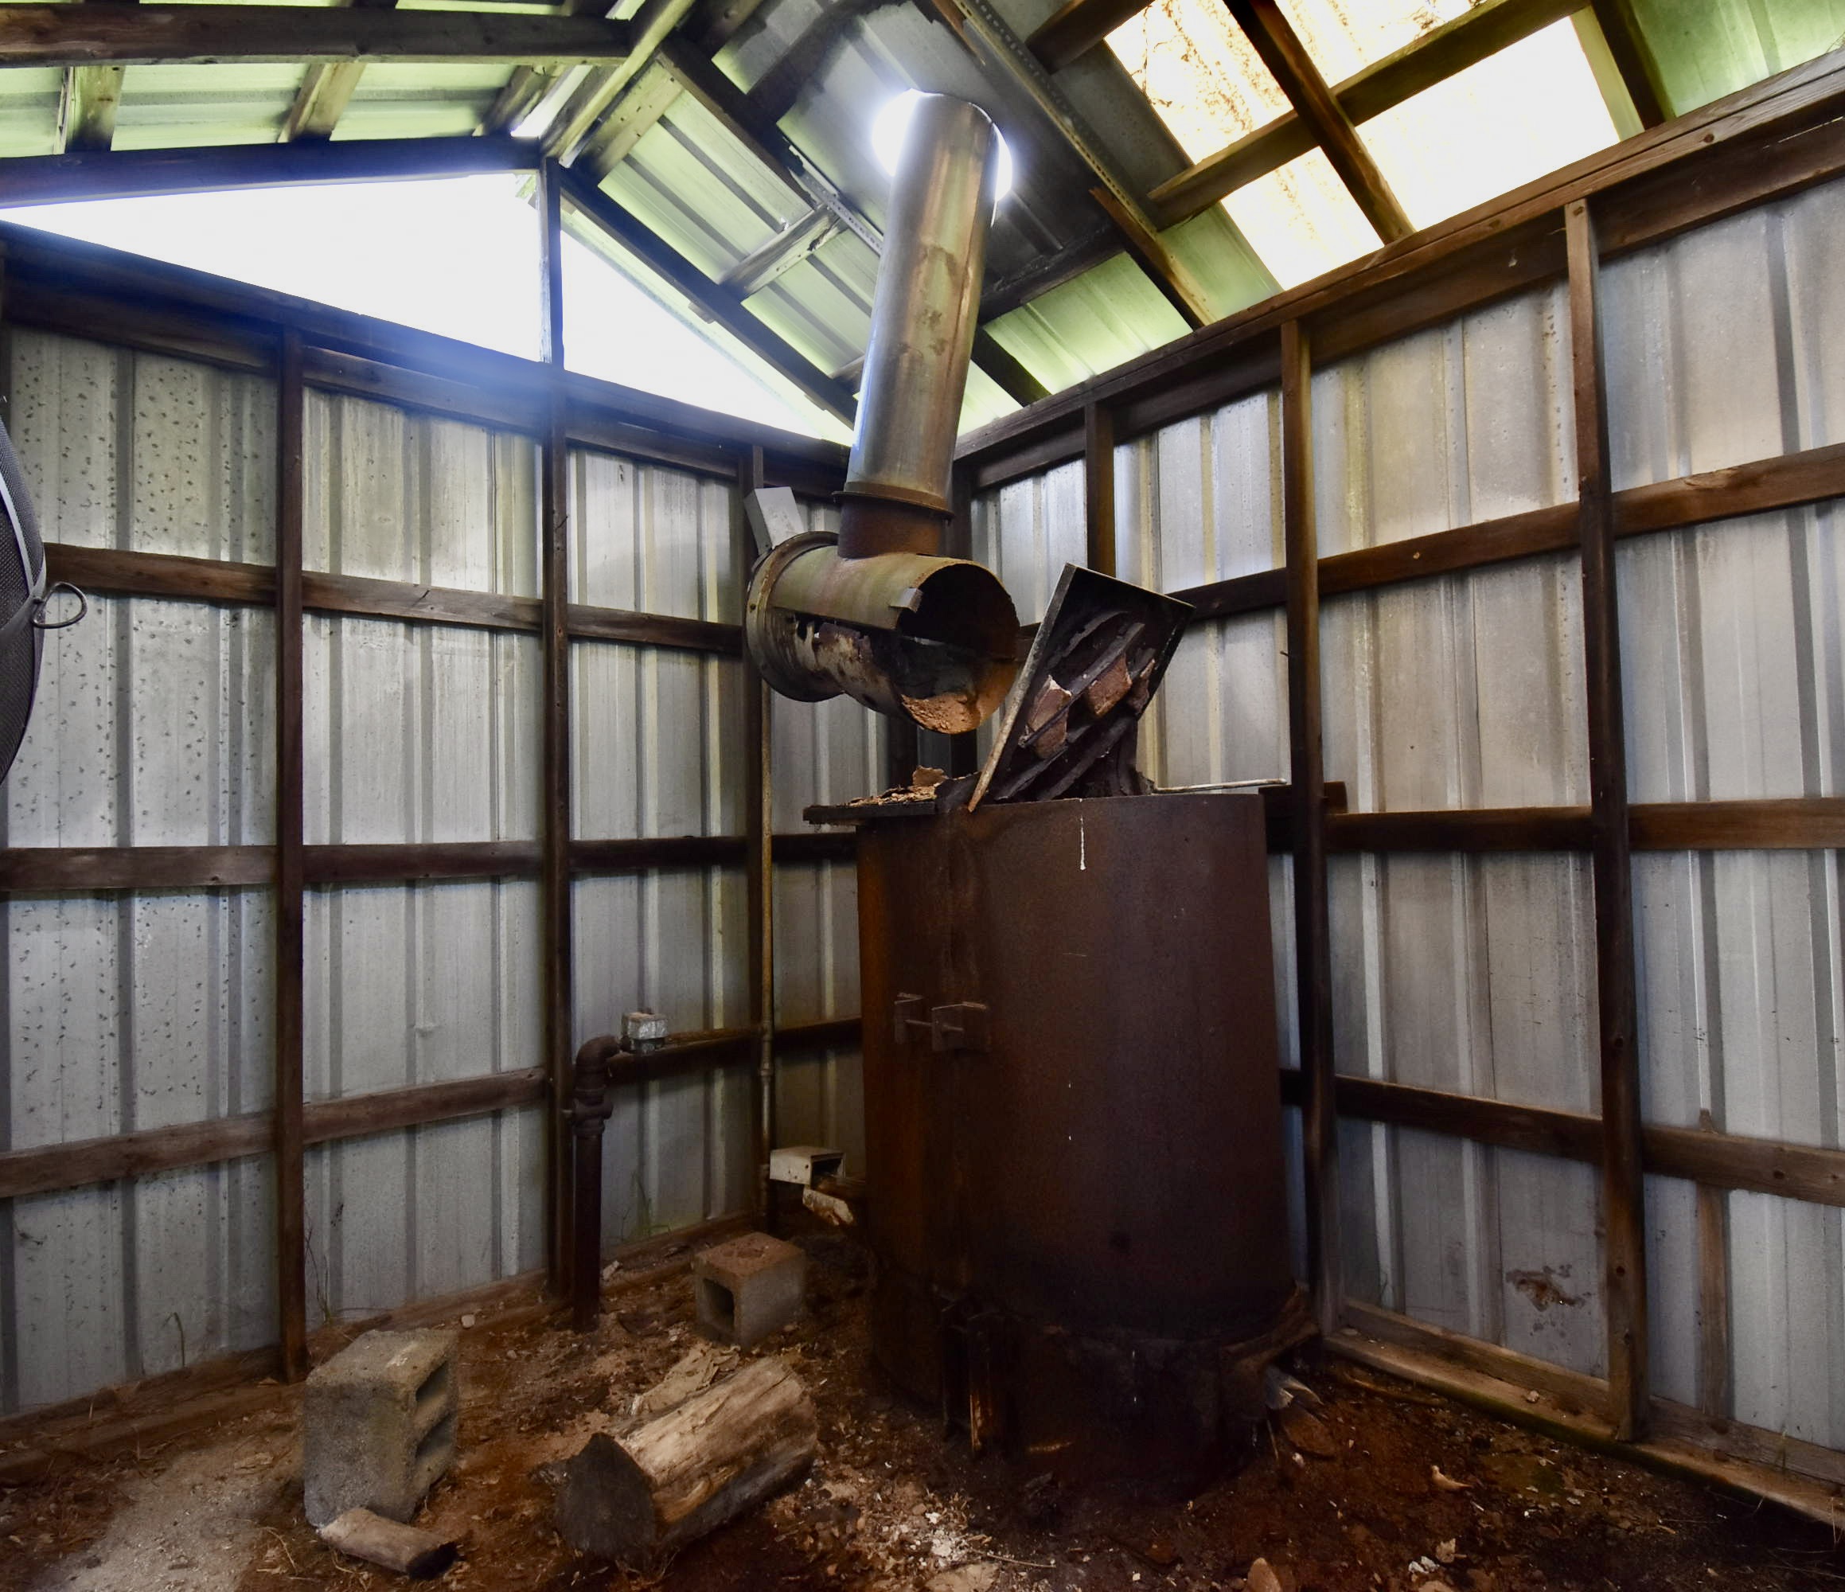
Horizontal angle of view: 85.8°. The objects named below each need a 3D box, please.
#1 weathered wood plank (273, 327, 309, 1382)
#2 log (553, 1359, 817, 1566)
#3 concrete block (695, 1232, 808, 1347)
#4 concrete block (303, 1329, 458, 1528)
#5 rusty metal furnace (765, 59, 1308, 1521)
[{"bbox_3d":[-1.468,0.112,2.293,0.043,2.400,0.089,0,-2,-35],"label":"weathered wood plank"},{"bbox_3d":[-0.435,1.228,1.875,0.450,0.170,0.190,0,-3,-37],"label":"log"},{"bbox_3d":[-0.434,1.253,2.535,0.179,0.167,0.204,-3,-3,40],"label":"concrete block"},{"bbox_3d":[-1.022,1.203,1.899,0.186,0.250,0.180,-2,-2,4],"label":"concrete block"},{"bbox_3d":[0.277,-0.163,2.297,1.000,2.945,0.970,0,-3,-42],"label":"rusty metal furnace"}]

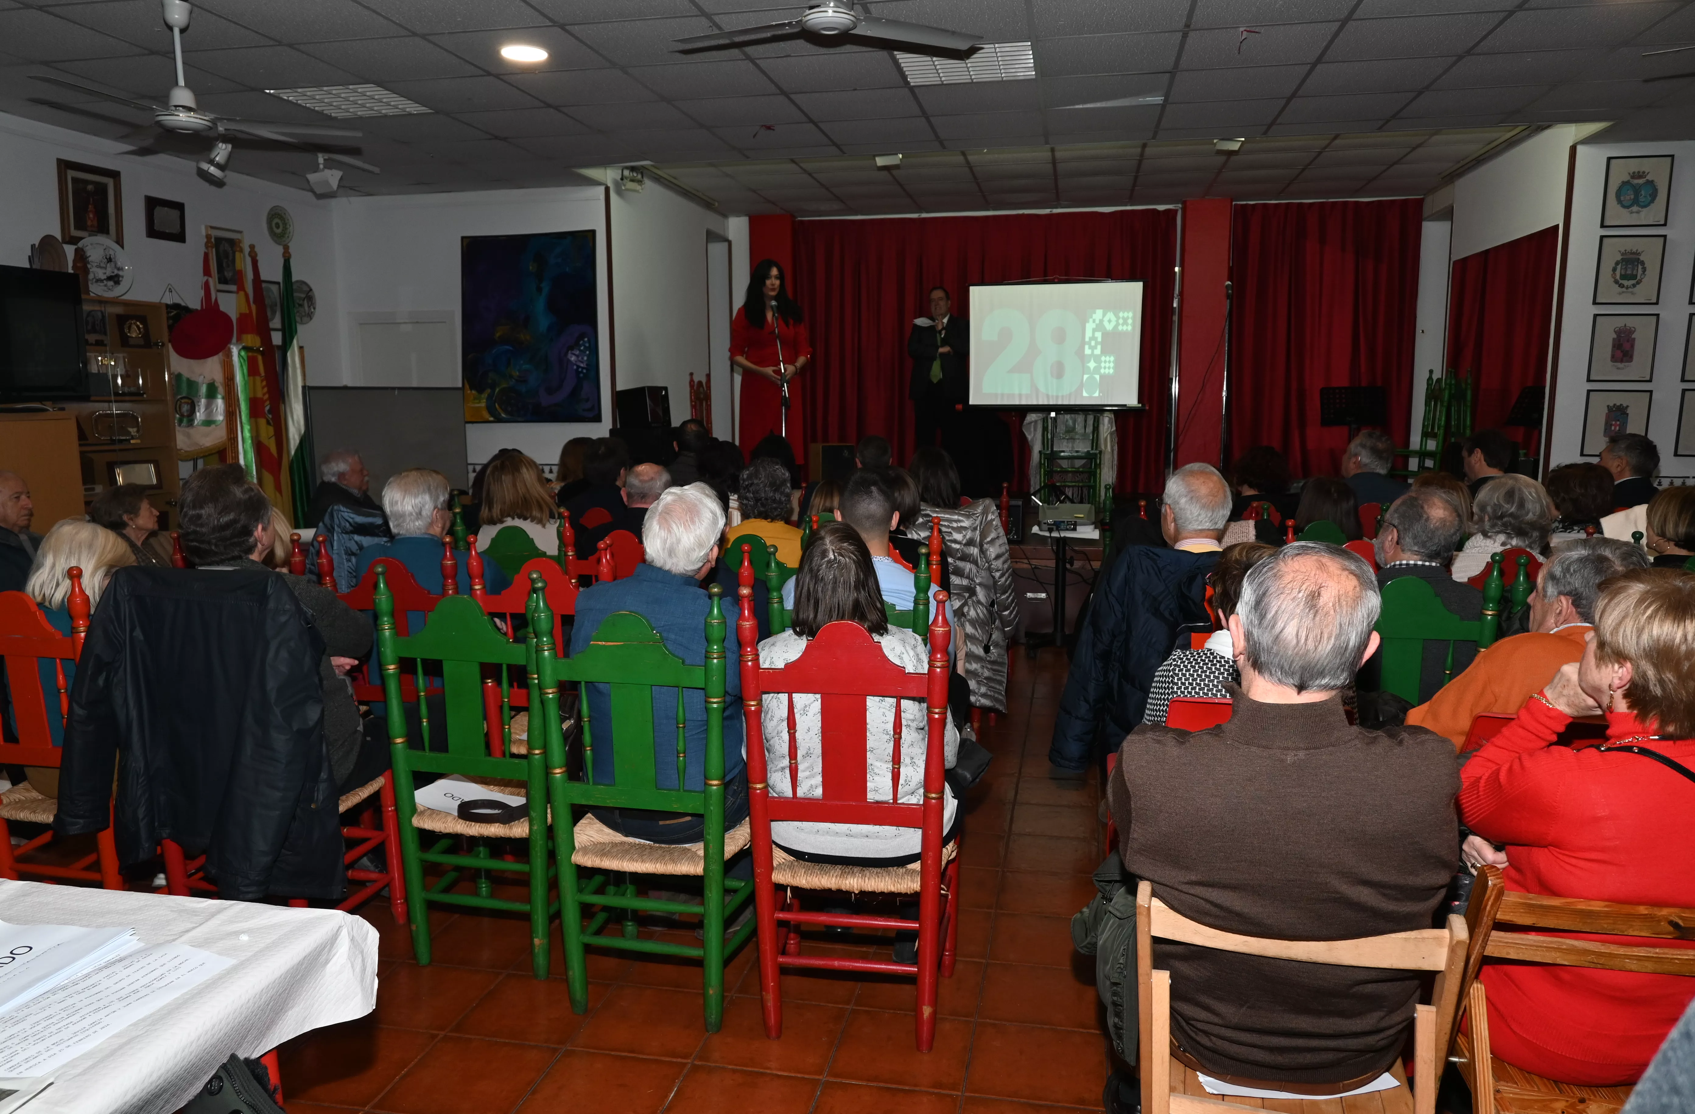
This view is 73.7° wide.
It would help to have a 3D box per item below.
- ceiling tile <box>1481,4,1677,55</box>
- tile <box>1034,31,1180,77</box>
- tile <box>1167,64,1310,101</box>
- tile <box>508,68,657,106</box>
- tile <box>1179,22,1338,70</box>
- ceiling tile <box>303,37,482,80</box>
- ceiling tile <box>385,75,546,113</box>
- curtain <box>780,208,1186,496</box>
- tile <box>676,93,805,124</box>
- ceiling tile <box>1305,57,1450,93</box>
[{"bbox_3d":[2.887,-2.118,4.518,0.590,0.020,0.590,1,8,11],"label":"ceiling tile"},{"bbox_3d":[1.130,-2.185,4.912,0.600,0.020,0.595,1,8,11],"label":"tile"},{"bbox_3d":[1.839,-2.248,5.357,0.600,0.020,0.595,1,8,11],"label":"tile"},{"bbox_3d":[-1.233,-2.217,5.328,0.590,0.020,0.590,1,8,11],"label":"tile"},{"bbox_3d":[1.724,-2.170,4.793,0.600,0.020,0.595,1,8,11],"label":"tile"},{"bbox_3d":[-1.940,-2.141,4.856,0.600,0.025,0.600,1,9,11],"label":"ceiling tile"},{"bbox_3d":[-1.824,-2.229,5.438,0.600,0.025,0.600,1,9,11],"label":"ceiling tile"},{"bbox_3d":[1.242,-1.894,10.630,3.550,2.570,0.140,1,9,11],"label":"curtain"},{"bbox_3d":[-0.537,-2.307,5.833,0.600,0.020,0.595,1,8,11],"label":"tile"},{"bbox_3d":[2.413,-2.218,5.215,0.600,0.025,0.600,1,9,11],"label":"ceiling tile"}]

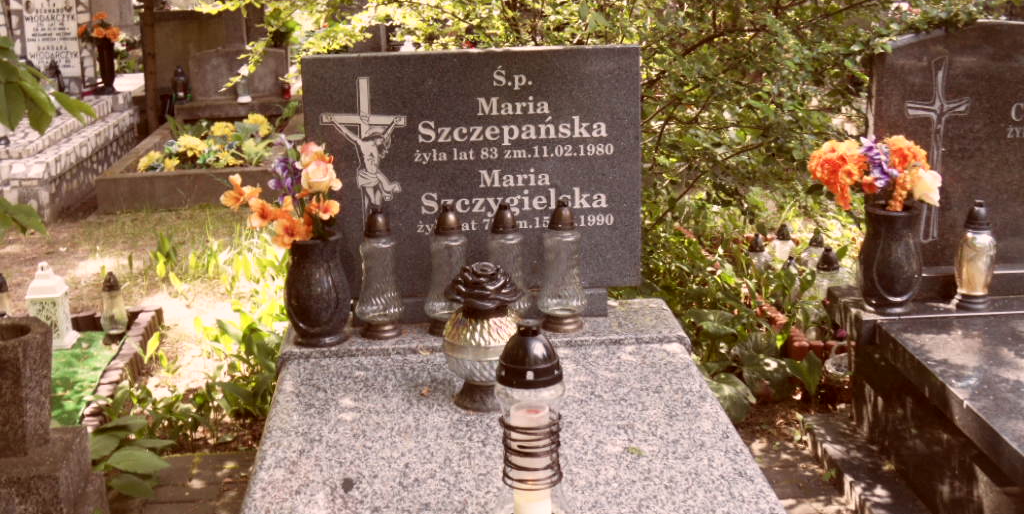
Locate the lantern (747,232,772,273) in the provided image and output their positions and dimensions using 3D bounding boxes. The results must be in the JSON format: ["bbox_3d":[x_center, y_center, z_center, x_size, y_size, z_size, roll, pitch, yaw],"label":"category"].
[{"bbox_3d":[1.103,-0.007,5.268,0.100,0.250,0.100,-2,15,-5],"label":"lantern"}]

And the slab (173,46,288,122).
[{"bbox_3d":[-1.988,-1.266,8.598,0.840,0.520,0.340,-2,15,-5],"label":"slab"}]

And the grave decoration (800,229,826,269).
[{"bbox_3d":[1.367,-0.008,5.317,0.110,0.255,0.110,-2,15,-5],"label":"grave decoration"}]

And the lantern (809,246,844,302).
[{"bbox_3d":[1.273,0.103,4.713,0.130,0.290,0.130,-2,15,-5],"label":"lantern"}]

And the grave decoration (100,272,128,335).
[{"bbox_3d":[-1.513,0.187,4.465,0.105,0.270,0.105,-2,15,-5],"label":"grave decoration"}]

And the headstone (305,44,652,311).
[{"bbox_3d":[-0.108,-0.237,3.288,0.915,0.665,0.080,-2,15,-5],"label":"headstone"}]

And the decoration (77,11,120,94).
[{"bbox_3d":[-2.947,-1.480,8.476,0.290,0.580,0.240,-2,15,-5],"label":"decoration"}]

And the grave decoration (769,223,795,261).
[{"bbox_3d":[1.261,-0.042,5.469,0.100,0.245,0.100,-2,15,-5],"label":"grave decoration"}]

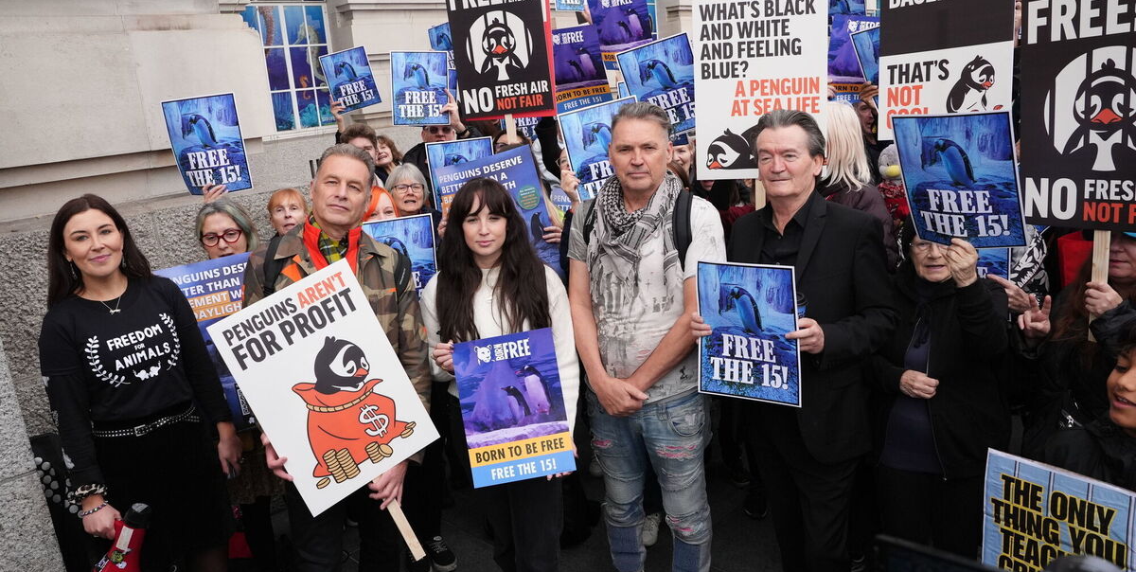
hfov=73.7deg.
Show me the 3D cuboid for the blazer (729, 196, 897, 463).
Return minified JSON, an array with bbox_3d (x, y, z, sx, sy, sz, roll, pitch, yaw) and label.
[{"bbox_3d":[0.763,0.113,2.359,0.540,0.780,0.360,2,14,27],"label":"blazer"}]

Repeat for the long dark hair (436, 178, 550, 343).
[{"bbox_3d":[-0.233,-0.080,2.295,0.330,0.460,0.260,-7,13,-6],"label":"long dark hair"}]

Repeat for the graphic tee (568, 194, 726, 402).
[{"bbox_3d":[0.253,0.016,2.357,0.480,0.620,0.280,-3,13,10],"label":"graphic tee"}]

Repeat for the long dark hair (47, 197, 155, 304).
[{"bbox_3d":[-1.335,-0.100,2.165,0.250,0.310,0.240,-13,15,-31],"label":"long dark hair"}]

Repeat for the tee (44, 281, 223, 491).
[{"bbox_3d":[-1.270,0.276,2.231,0.470,0.620,0.270,-14,16,-35],"label":"tee"}]

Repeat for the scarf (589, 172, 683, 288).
[{"bbox_3d":[0.212,-0.149,2.237,0.270,0.320,0.230,-3,13,8],"label":"scarf"}]

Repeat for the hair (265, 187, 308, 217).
[{"bbox_3d":[-1.304,-0.370,3.509,0.190,0.165,0.200,-9,13,-15],"label":"hair"}]

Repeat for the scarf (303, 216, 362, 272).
[{"bbox_3d":[-0.712,-0.098,2.291,0.180,0.200,0.160,-8,13,-14],"label":"scarf"}]

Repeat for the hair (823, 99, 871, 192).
[{"bbox_3d":[1.089,-0.557,3.024,0.220,0.330,0.220,-2,13,15],"label":"hair"}]

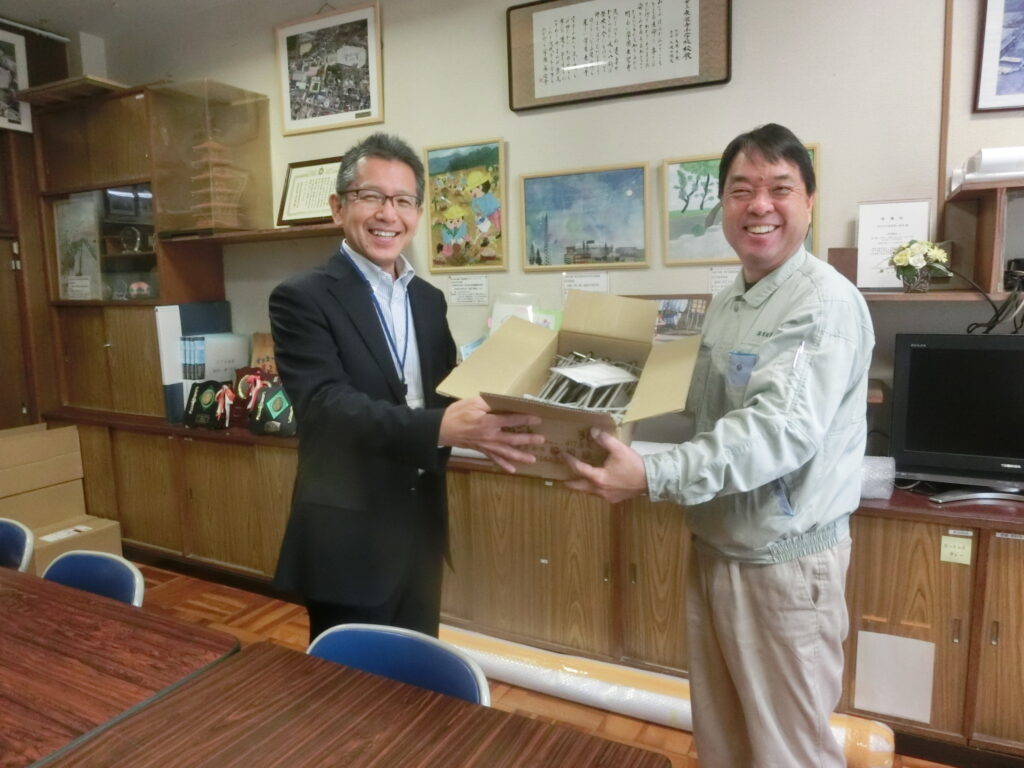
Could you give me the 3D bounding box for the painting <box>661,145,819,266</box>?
[{"bbox_3d":[0.837,-0.649,2.628,0.557,0.407,0.025,3,8,28],"label":"painting"}]

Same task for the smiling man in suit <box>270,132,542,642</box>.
[{"bbox_3d":[-0.174,0.361,1.463,0.580,1.710,0.480,5,10,41],"label":"smiling man in suit"}]

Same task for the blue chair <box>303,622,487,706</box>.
[{"bbox_3d":[-0.350,0.872,1.212,0.470,0.770,0.500,3,8,28],"label":"blue chair"}]

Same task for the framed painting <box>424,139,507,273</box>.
[{"bbox_3d":[-0.206,-0.780,3.173,0.412,0.560,0.025,3,8,28],"label":"framed painting"}]

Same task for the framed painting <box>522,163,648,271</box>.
[{"bbox_3d":[0.294,-0.672,2.918,0.557,0.407,0.025,3,8,28],"label":"framed painting"}]

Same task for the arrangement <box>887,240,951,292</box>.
[{"bbox_3d":[1.190,-0.344,2.080,0.165,0.155,0.140,3,8,28],"label":"arrangement"}]

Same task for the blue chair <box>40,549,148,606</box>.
[{"bbox_3d":[-1.220,0.828,1.682,0.470,0.770,0.500,3,8,28],"label":"blue chair"}]

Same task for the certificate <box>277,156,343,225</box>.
[{"bbox_3d":[-0.872,-0.867,3.186,0.420,0.304,0.025,3,-10,28],"label":"certificate"}]

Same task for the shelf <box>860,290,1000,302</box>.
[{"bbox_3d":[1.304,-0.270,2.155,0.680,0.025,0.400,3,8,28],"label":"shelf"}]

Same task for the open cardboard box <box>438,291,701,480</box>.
[{"bbox_3d":[0.130,-0.002,1.355,0.402,0.189,0.553,9,23,15],"label":"open cardboard box"}]

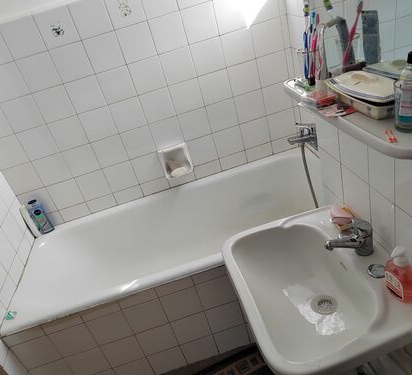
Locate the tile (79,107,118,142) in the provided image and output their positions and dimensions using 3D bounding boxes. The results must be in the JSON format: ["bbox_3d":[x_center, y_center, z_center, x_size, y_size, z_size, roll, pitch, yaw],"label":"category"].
[{"bbox_3d":[-0.530,-0.314,1.640,0.150,0.149,0.010,-18,27,-2],"label":"tile"}]

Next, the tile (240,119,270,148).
[{"bbox_3d":[0.270,-0.295,1.819,0.150,0.150,0.010,-18,28,-2],"label":"tile"}]

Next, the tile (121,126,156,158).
[{"bbox_3d":[-0.344,-0.233,1.701,0.149,0.147,0.010,-18,27,-2],"label":"tile"}]

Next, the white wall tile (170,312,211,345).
[{"bbox_3d":[-0.063,0.598,1.421,0.149,0.147,0.010,-18,27,-2],"label":"white wall tile"}]

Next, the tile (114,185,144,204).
[{"bbox_3d":[-0.421,0.038,1.821,0.151,0.078,0.010,-18,27,-2],"label":"tile"}]

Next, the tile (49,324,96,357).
[{"bbox_3d":[-0.536,0.619,1.348,0.150,0.149,0.010,-18,27,-2],"label":"tile"}]

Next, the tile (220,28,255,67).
[{"bbox_3d":[0.155,-0.672,1.600,0.151,0.148,0.010,-18,27,-2],"label":"tile"}]

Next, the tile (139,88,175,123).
[{"bbox_3d":[-0.235,-0.398,1.626,0.150,0.148,0.009,-18,27,-2],"label":"tile"}]

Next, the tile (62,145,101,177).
[{"bbox_3d":[-0.632,-0.139,1.698,0.151,0.148,0.010,-18,27,-2],"label":"tile"}]

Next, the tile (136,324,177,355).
[{"bbox_3d":[-0.205,0.647,1.414,0.150,0.150,0.010,-18,28,-3],"label":"tile"}]

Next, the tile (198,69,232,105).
[{"bbox_3d":[0.048,-0.502,1.665,0.150,0.149,0.010,-18,27,-2],"label":"tile"}]

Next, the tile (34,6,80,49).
[{"bbox_3d":[-0.635,-0.689,1.418,0.150,0.145,0.010,-18,28,-3],"label":"tile"}]

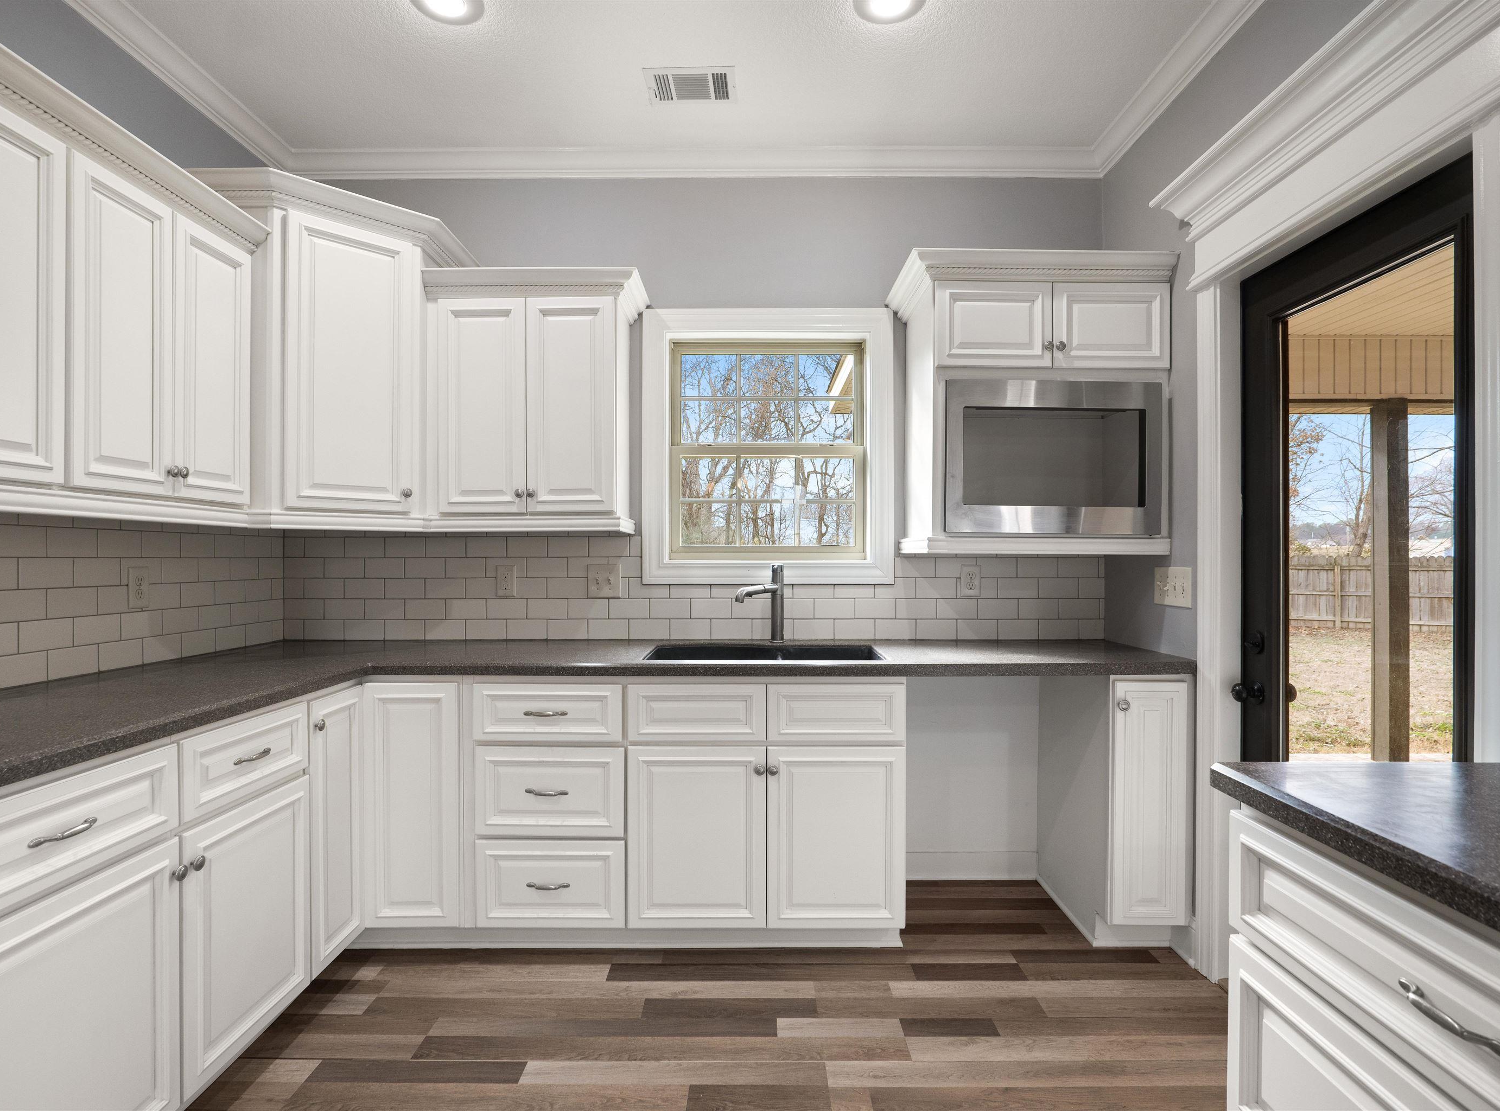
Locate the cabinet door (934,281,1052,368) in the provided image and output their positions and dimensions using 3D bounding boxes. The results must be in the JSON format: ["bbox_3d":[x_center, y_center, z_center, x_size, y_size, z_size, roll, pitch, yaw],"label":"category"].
[{"bbox_3d":[0.787,-0.745,2.392,0.375,0.273,0.025,0,0,0],"label":"cabinet door"}]

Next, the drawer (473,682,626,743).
[{"bbox_3d":[-0.604,0.470,2.420,0.446,0.170,0.460,0,0,0],"label":"drawer"}]

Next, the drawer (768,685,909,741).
[{"bbox_3d":[0.261,0.470,2.430,0.410,0.170,0.450,0,0,0],"label":"drawer"}]

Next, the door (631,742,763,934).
[{"bbox_3d":[-0.159,0.850,2.237,0.415,0.546,0.025,0,0,0],"label":"door"}]

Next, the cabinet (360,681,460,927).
[{"bbox_3d":[-1.010,0.746,2.223,0.293,0.735,0.028,0,0,0],"label":"cabinet"}]

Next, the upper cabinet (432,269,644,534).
[{"bbox_3d":[-0.747,-0.521,2.660,0.730,0.877,0.360,0,0,0],"label":"upper cabinet"}]

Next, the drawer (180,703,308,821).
[{"bbox_3d":[-1.406,0.469,1.730,0.480,0.166,0.435,0,0,0],"label":"drawer"}]

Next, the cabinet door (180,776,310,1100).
[{"bbox_3d":[-1.170,0.845,1.727,0.025,0.545,0.437,0,0,0],"label":"cabinet door"}]

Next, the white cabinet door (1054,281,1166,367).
[{"bbox_3d":[1.168,-0.739,2.392,0.377,0.274,0.025,0,0,0],"label":"white cabinet door"}]

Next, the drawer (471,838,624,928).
[{"bbox_3d":[-0.605,0.991,2.481,0.454,0.270,0.480,0,0,0],"label":"drawer"}]

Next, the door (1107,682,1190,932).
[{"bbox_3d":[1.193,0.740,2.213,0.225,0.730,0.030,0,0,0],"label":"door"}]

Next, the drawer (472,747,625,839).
[{"bbox_3d":[-0.606,0.714,2.480,0.453,0.274,0.480,0,0,0],"label":"drawer"}]

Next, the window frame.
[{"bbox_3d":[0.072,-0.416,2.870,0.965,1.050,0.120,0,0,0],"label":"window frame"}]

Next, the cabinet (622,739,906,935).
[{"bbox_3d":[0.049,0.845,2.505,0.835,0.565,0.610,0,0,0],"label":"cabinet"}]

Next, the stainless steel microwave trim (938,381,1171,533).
[{"bbox_3d":[0.963,-0.308,2.363,0.686,0.486,0.042,0,0,0],"label":"stainless steel microwave trim"}]

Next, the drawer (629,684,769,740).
[{"bbox_3d":[-0.160,0.475,2.481,0.419,0.172,0.480,0,0,0],"label":"drawer"}]

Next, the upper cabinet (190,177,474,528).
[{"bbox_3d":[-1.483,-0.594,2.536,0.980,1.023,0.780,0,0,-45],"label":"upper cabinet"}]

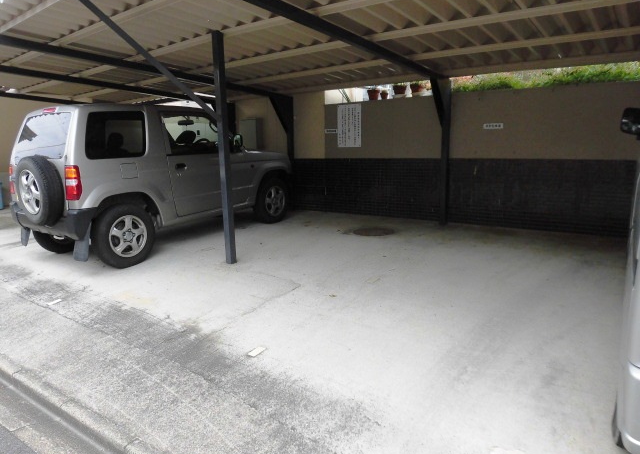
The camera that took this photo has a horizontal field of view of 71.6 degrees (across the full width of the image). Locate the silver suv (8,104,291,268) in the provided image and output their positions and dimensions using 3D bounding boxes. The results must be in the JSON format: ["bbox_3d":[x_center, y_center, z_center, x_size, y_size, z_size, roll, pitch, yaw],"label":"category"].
[{"bbox_3d":[-1.879,-0.660,5.641,1.480,1.630,3.400,6,15,34],"label":"silver suv"}]

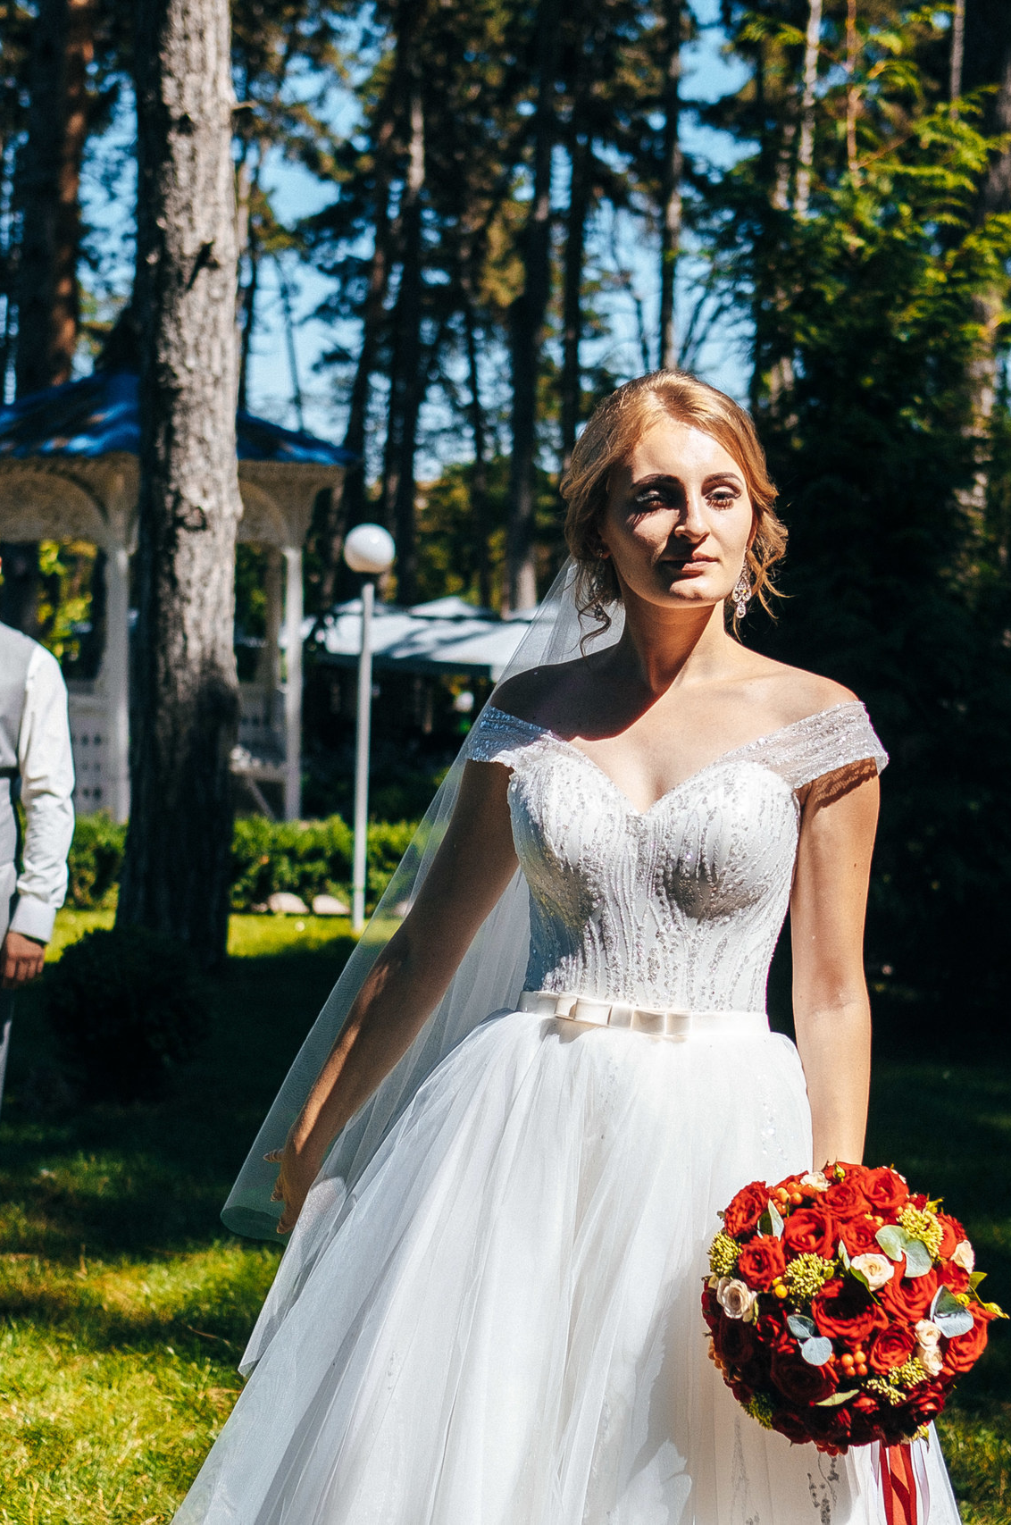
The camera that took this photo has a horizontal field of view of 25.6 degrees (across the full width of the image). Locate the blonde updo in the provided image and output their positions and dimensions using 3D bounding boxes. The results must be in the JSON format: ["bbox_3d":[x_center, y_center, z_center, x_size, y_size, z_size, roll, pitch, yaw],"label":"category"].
[{"bbox_3d":[0.164,-0.257,2.200,0.215,0.250,0.240,1,3,-12],"label":"blonde updo"}]

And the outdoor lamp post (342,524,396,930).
[{"bbox_3d":[-0.733,-0.193,11.700,0.270,2.130,0.270,1,3,0],"label":"outdoor lamp post"}]

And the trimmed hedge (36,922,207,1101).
[{"bbox_3d":[-1.270,0.829,7.400,0.545,0.570,0.545,1,3,0],"label":"trimmed hedge"}]

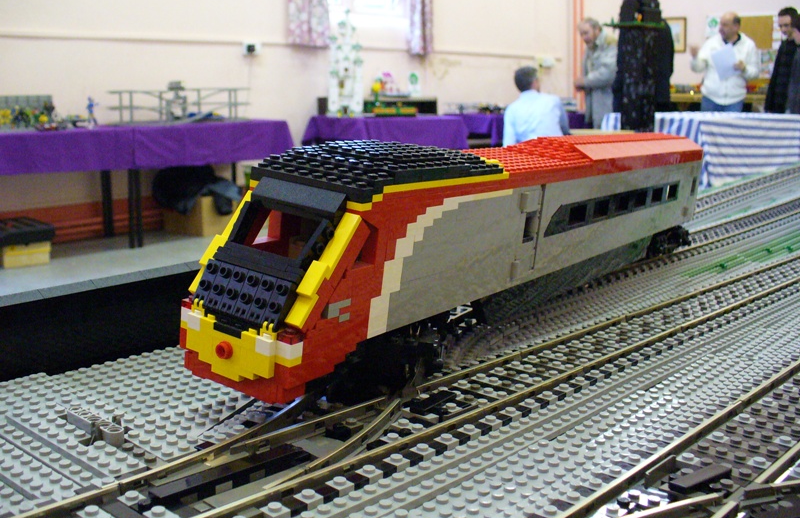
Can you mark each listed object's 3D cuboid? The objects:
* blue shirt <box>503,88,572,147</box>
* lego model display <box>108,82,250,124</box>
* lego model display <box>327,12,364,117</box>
[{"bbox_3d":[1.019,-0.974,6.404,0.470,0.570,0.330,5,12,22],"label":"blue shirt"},{"bbox_3d":[-1.423,-1.019,5.570,0.930,0.260,0.200,-9,15,-42],"label":"lego model display"},{"bbox_3d":[-0.411,-1.464,6.474,0.250,0.780,0.250,-4,12,-21],"label":"lego model display"}]

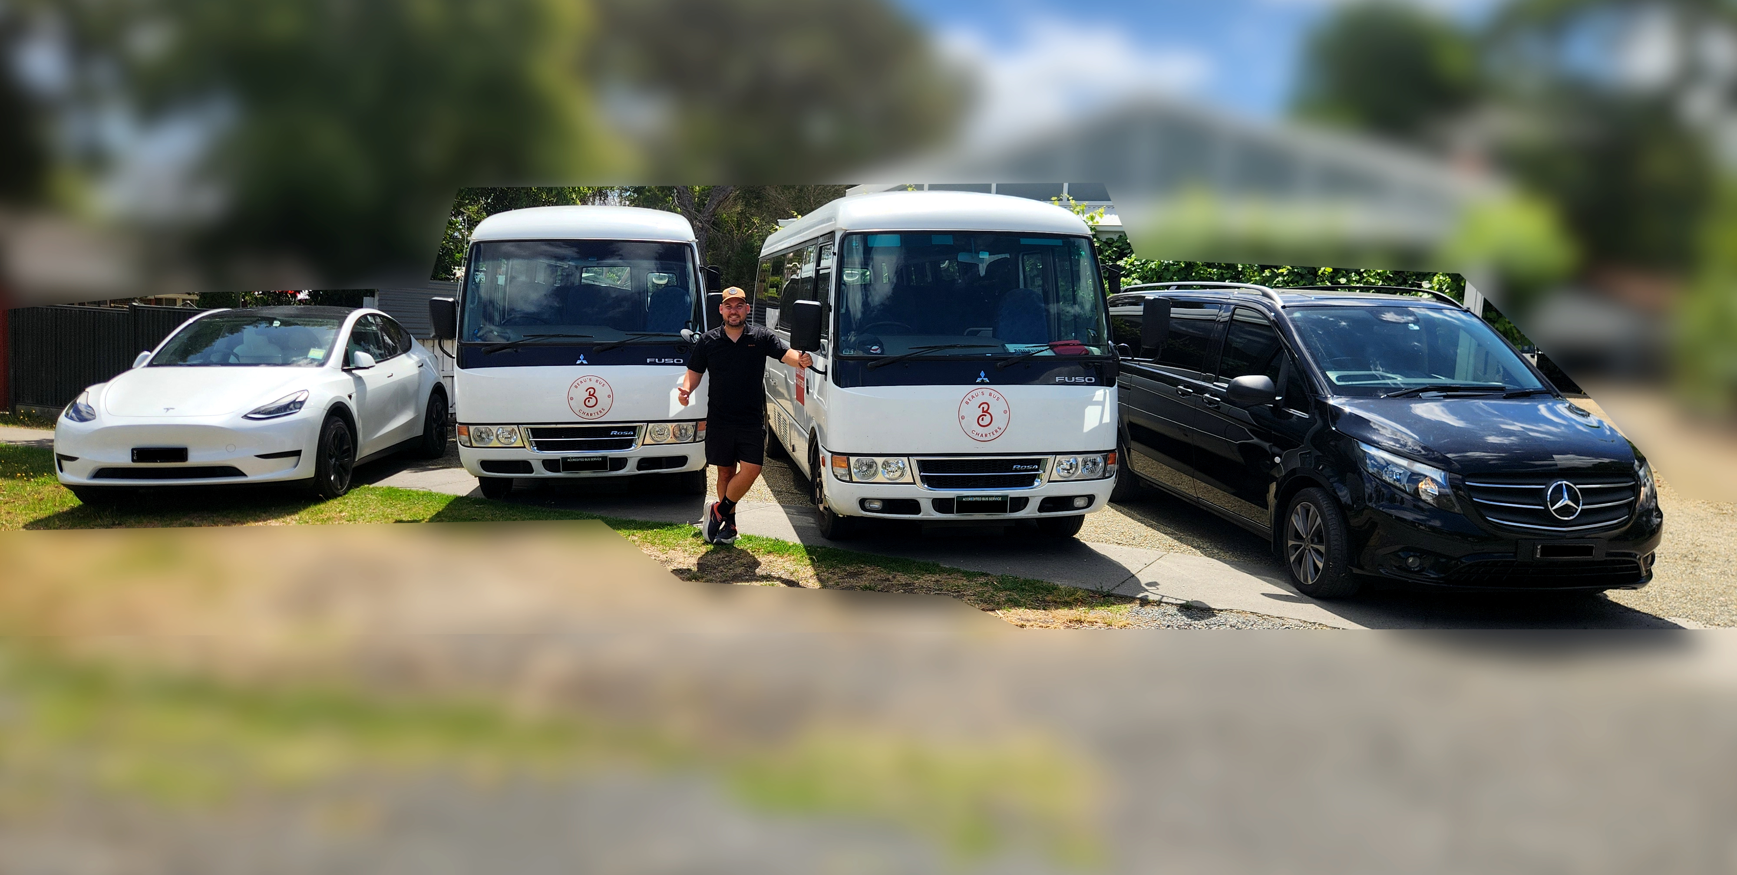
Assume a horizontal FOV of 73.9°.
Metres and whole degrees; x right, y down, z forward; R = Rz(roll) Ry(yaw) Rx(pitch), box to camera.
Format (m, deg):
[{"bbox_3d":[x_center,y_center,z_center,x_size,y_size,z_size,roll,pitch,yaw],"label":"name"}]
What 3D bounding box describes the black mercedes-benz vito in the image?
[{"bbox_3d":[3.332,-0.180,8.557,1.980,1.910,5.140,0,7,-8],"label":"black mercedes-benz vito"}]

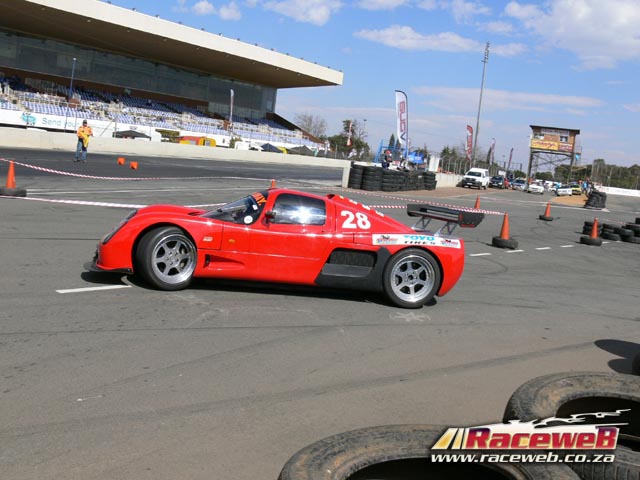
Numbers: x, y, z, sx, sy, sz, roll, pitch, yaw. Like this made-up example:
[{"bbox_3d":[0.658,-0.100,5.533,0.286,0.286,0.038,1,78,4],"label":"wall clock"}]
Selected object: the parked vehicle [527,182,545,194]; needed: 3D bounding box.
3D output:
[{"bbox_3d":[25.116,-6.015,75.000,1.700,1.430,4.100,10,8,22],"label":"parked vehicle"}]

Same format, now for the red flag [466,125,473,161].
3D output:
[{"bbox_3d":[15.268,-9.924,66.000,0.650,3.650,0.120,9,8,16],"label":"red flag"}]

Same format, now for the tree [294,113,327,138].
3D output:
[{"bbox_3d":[-2.677,-26.901,165.000,8.200,11.500,8.000,6,7,0],"label":"tree"}]

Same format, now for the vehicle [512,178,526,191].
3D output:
[{"bbox_3d":[24.563,-6.776,79.000,1.750,1.450,4.400,9,8,20],"label":"vehicle"}]

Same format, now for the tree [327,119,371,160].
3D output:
[{"bbox_3d":[6.606,-23.064,150.000,10.000,10.500,9.500,6,7,0],"label":"tree"}]

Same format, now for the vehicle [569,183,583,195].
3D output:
[{"bbox_3d":[33.996,-6.778,86.000,1.700,1.450,4.000,10,8,24],"label":"vehicle"}]

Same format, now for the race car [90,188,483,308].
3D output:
[{"bbox_3d":[-0.403,-0.055,7.511,4.080,1.100,1.870,5,7,-9],"label":"race car"}]

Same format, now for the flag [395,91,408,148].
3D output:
[{"bbox_3d":[4.924,-7.232,39.000,0.850,3.600,0.120,7,7,7],"label":"flag"}]

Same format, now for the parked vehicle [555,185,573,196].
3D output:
[{"bbox_3d":[28.527,-5.799,75.500,1.680,1.380,4.100,8,8,15],"label":"parked vehicle"}]

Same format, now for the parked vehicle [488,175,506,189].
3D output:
[{"bbox_3d":[20.663,-6.744,75.500,1.700,1.470,4.100,9,8,19],"label":"parked vehicle"}]

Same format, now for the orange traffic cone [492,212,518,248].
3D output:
[{"bbox_3d":[4.161,-0.217,14.500,0.580,0.770,0.580,7,7,0],"label":"orange traffic cone"}]

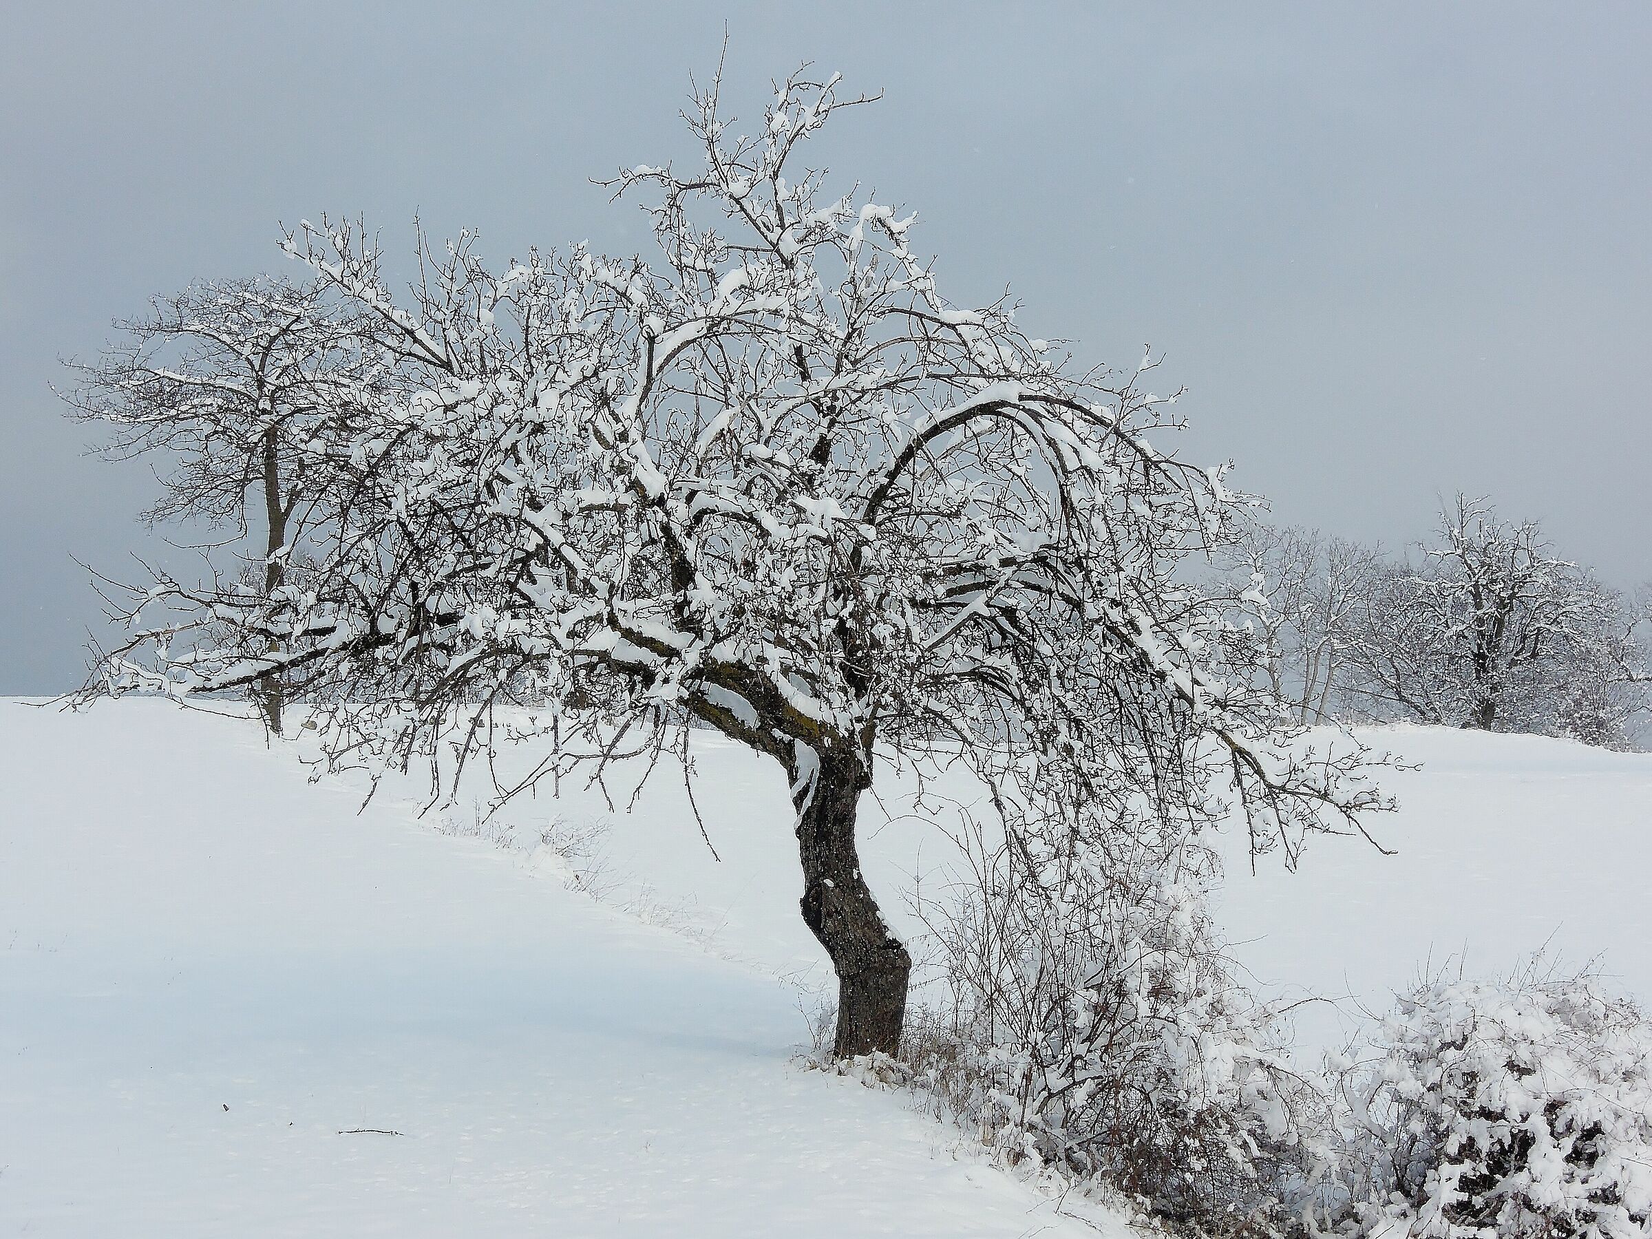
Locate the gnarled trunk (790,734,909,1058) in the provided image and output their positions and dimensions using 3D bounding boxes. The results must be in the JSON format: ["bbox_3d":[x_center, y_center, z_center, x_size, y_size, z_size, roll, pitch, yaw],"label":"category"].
[{"bbox_3d":[0.123,1.421,24.000,0.604,1.603,0.460,0,-1,0],"label":"gnarled trunk"}]

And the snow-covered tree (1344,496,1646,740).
[{"bbox_3d":[11.919,-0.023,85.000,5.379,4.345,4.900,0,-1,0],"label":"snow-covered tree"}]

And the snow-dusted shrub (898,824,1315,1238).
[{"bbox_3d":[1.253,1.763,20.600,1.811,1.772,1.700,0,-1,0],"label":"snow-dusted shrub"}]

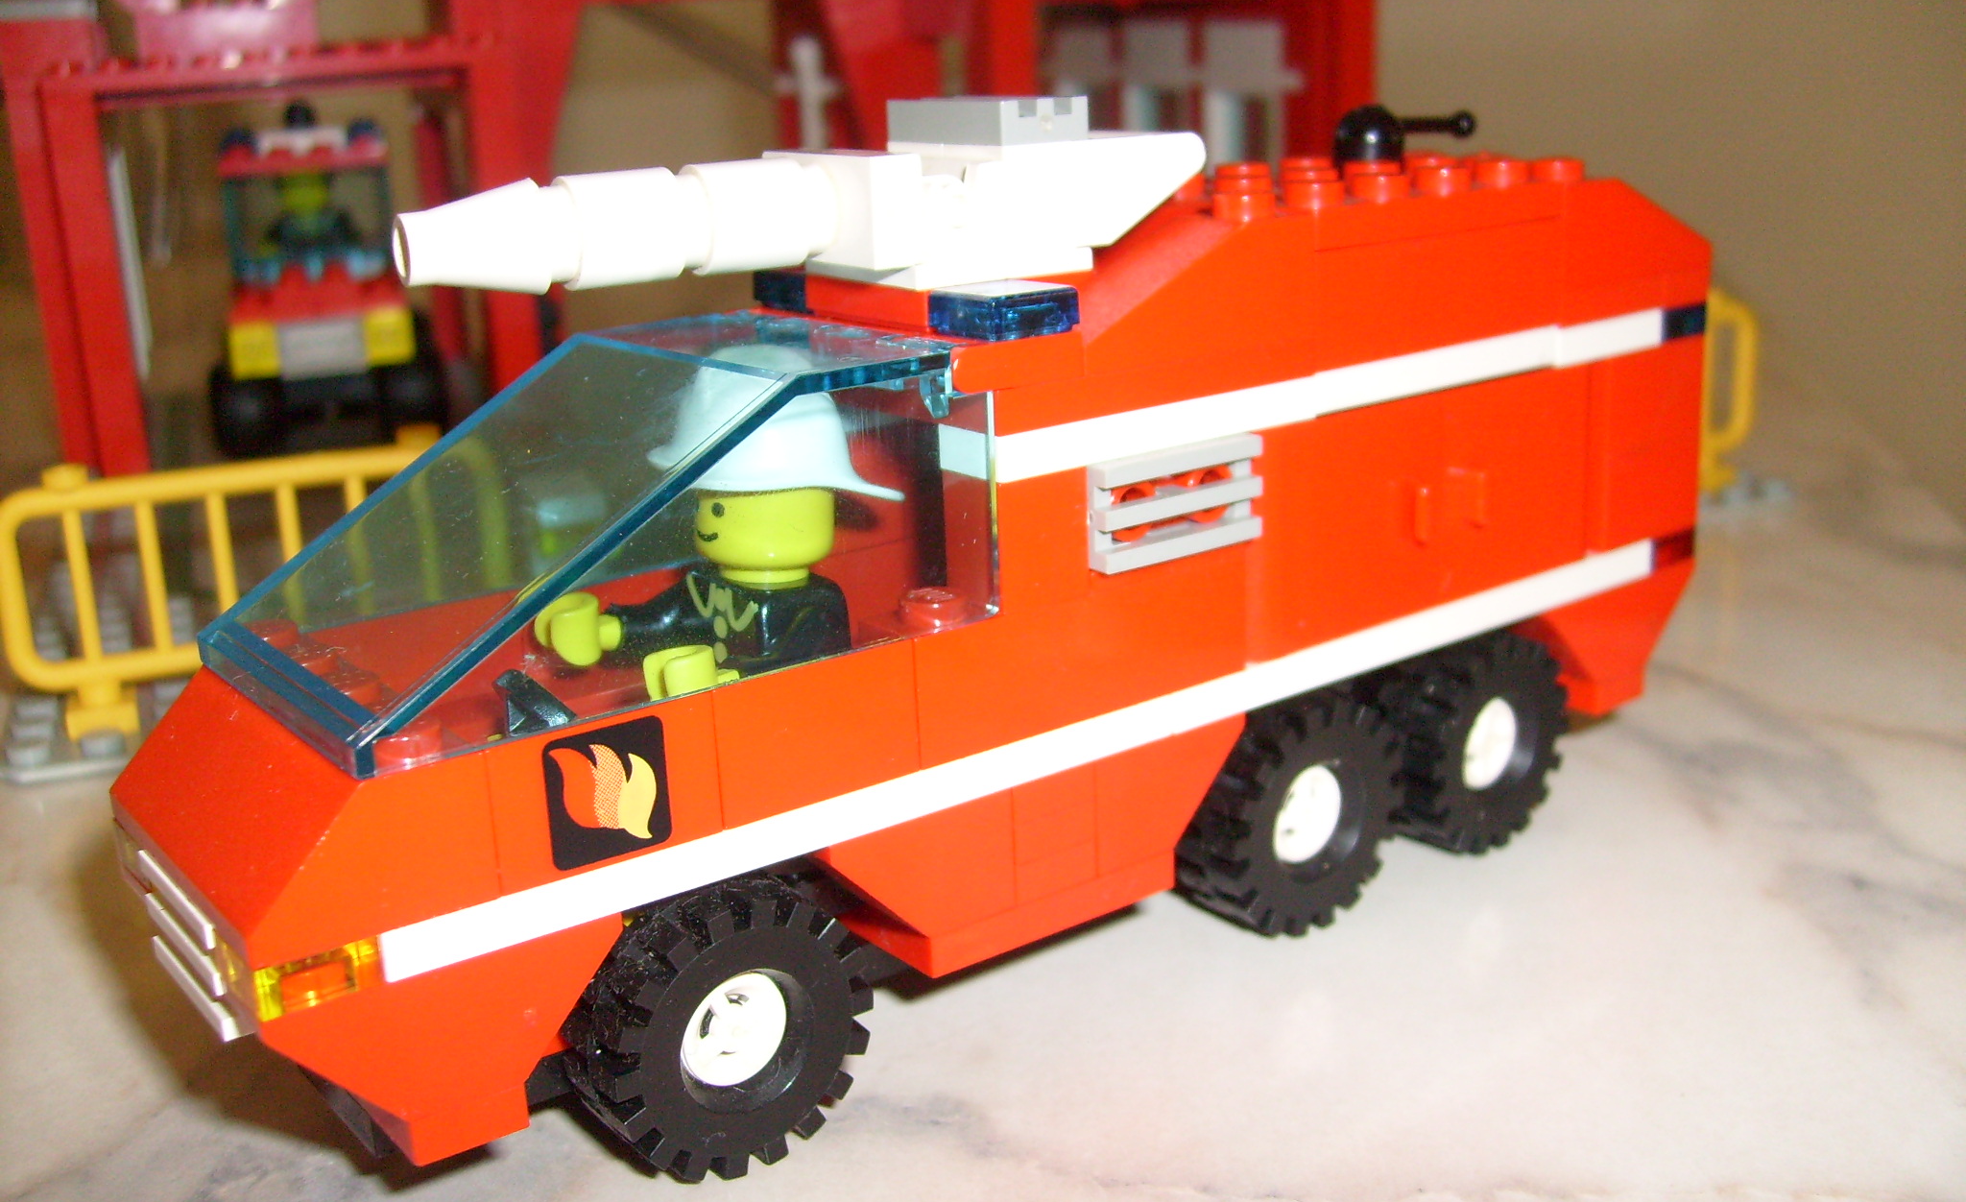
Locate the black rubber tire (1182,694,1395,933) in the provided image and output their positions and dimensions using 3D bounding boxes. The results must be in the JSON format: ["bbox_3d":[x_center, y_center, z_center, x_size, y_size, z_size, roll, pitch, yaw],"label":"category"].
[{"bbox_3d":[0.026,0.018,0.171,0.021,0.021,0.009,-14,20,-35],"label":"black rubber tire"}]

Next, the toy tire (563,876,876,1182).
[{"bbox_3d":[-0.018,0.029,0.139,0.021,0.021,0.009,-14,20,-35],"label":"toy tire"}]

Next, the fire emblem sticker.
[{"bbox_3d":[-0.023,0.012,0.124,0.008,0.008,0.001,-14,20,-36],"label":"fire emblem sticker"}]

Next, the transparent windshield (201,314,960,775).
[{"bbox_3d":[-0.027,-0.006,0.139,0.048,0.019,0.032,-14,20,-35],"label":"transparent windshield"}]

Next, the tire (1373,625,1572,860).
[{"bbox_3d":[0.045,0.012,0.184,0.021,0.021,0.009,-14,20,-35],"label":"tire"}]

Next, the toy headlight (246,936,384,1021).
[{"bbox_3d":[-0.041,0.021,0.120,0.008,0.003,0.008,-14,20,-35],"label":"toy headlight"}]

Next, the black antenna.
[{"bbox_3d":[0.040,-0.043,0.187,0.016,0.007,0.007,-11,18,-26],"label":"black antenna"}]

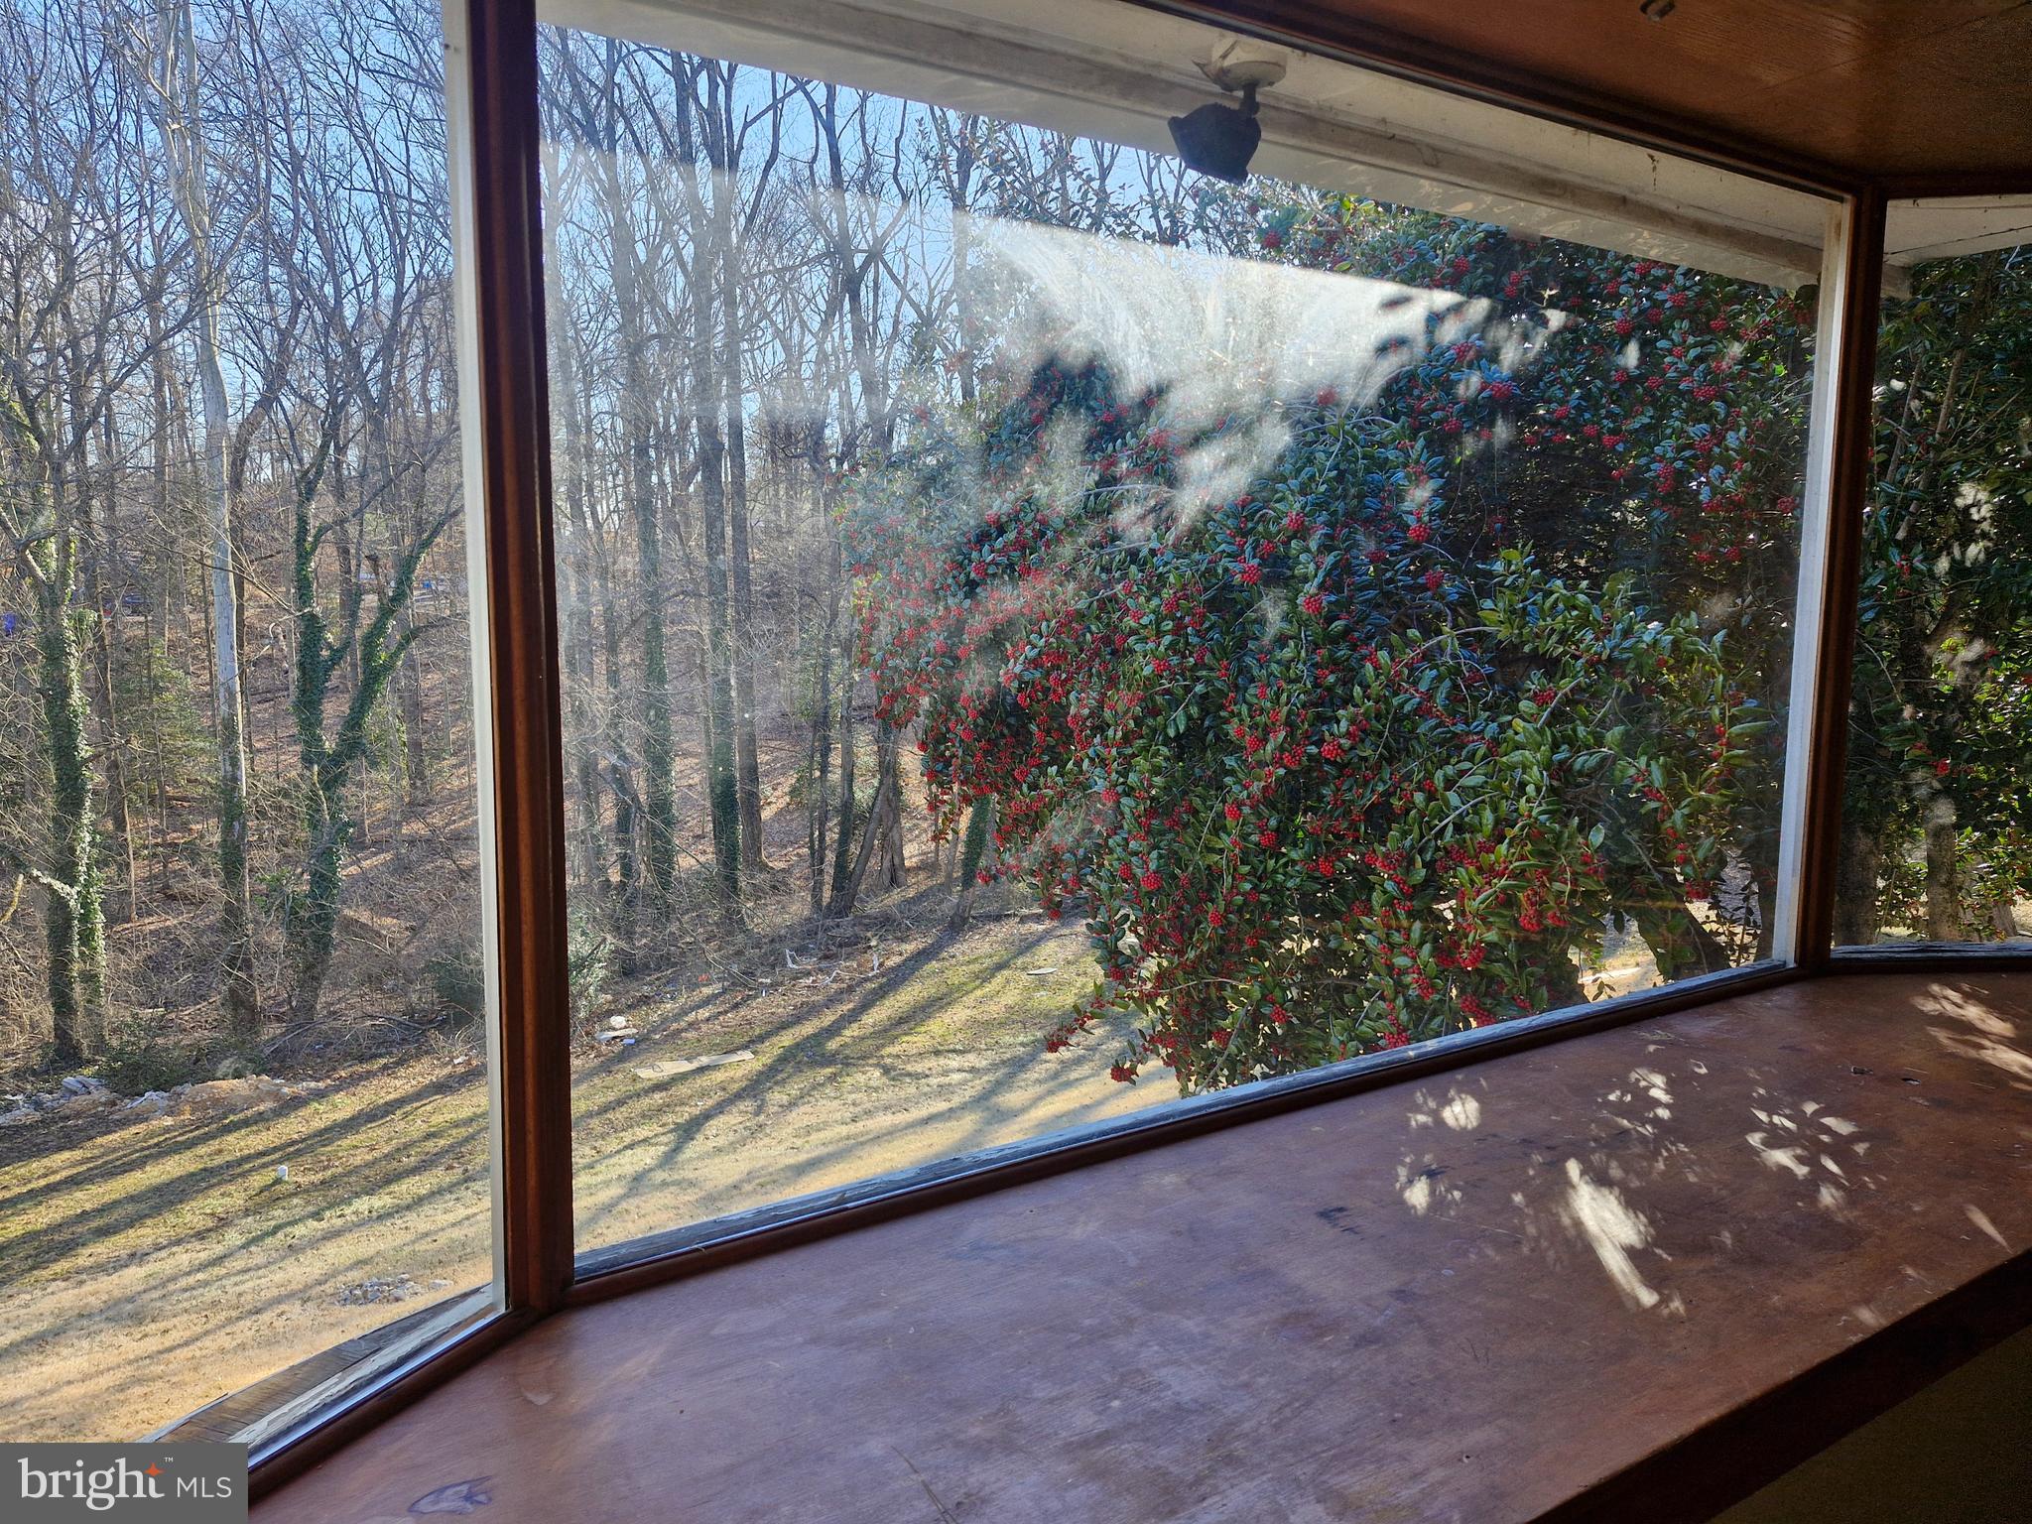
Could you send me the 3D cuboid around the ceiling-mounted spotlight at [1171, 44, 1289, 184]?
[{"bbox_3d":[0.324,-0.948,1.974,0.137,0.162,0.157,-5,9,-39],"label":"ceiling-mounted spotlight"}]

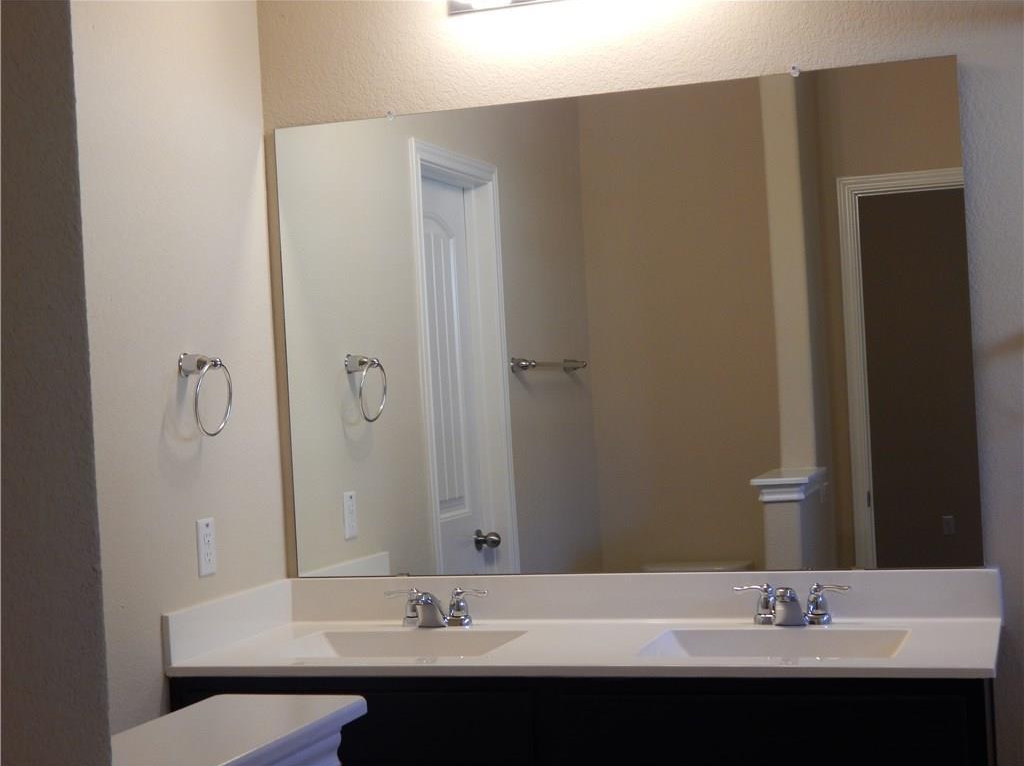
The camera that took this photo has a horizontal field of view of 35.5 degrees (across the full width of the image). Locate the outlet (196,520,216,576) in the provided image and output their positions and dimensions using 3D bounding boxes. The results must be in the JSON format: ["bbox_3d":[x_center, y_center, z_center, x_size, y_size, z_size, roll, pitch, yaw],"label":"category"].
[{"bbox_3d":[-0.627,0.337,3.280,0.007,0.115,0.069,-3,0,18],"label":"outlet"}]

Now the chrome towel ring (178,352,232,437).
[{"bbox_3d":[-0.623,0.023,3.228,0.082,0.174,0.154,-3,0,18],"label":"chrome towel ring"}]

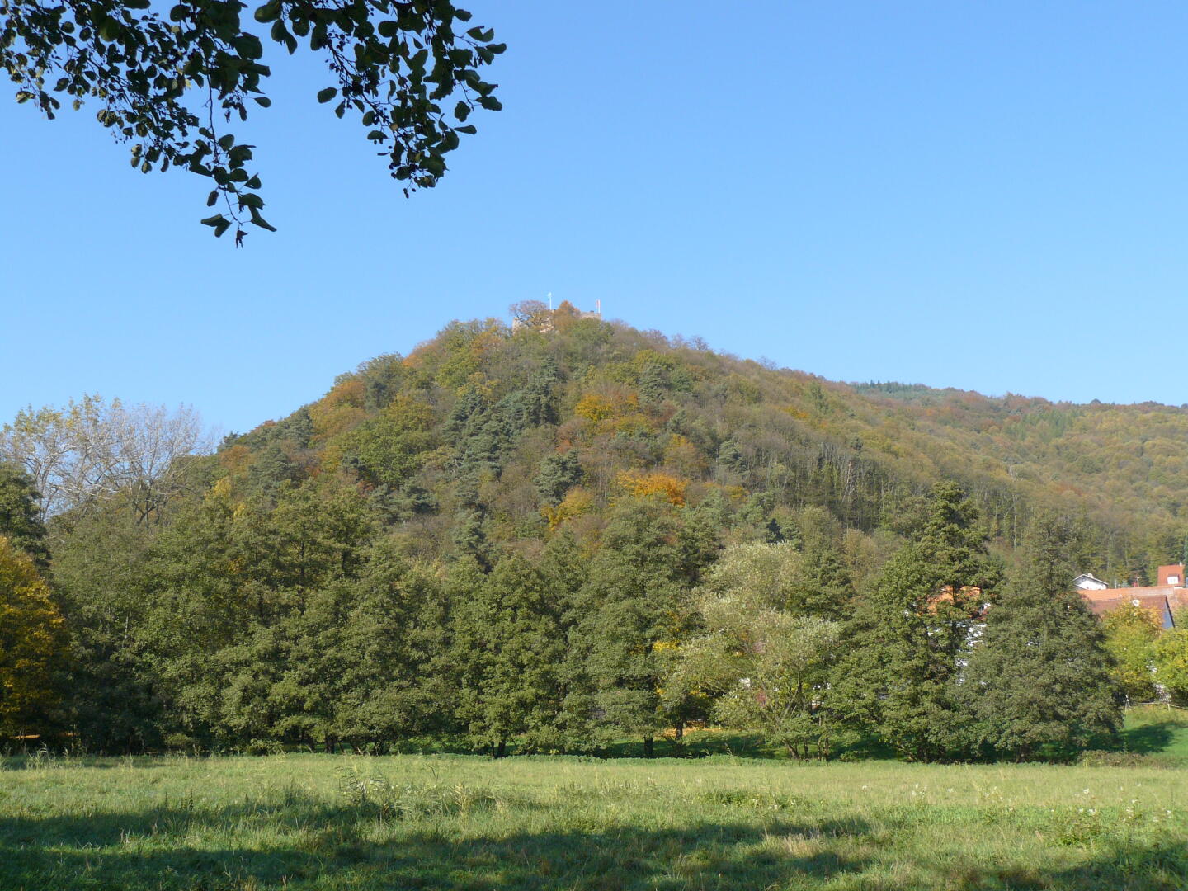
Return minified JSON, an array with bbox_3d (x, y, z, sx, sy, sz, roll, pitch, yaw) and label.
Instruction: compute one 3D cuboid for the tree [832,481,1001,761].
[{"bbox_3d":[15.560,8.300,59.643,8.150,13.400,7.330,0,-13,0],"label":"tree"}]

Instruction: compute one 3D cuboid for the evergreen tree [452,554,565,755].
[{"bbox_3d":[-4.232,10.263,61.248,5.570,9.860,5.840,0,-13,0],"label":"evergreen tree"}]

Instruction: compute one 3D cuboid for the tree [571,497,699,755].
[{"bbox_3d":[2.067,8.991,62.563,6.440,12.970,6.440,0,-13,0],"label":"tree"}]

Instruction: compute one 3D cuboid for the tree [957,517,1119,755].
[{"bbox_3d":[21.727,9.105,59.973,7.750,11.830,7.360,0,-13,0],"label":"tree"}]

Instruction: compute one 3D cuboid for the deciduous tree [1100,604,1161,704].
[{"bbox_3d":[41.093,15.989,94.814,5.200,7.810,5.200,0,-13,0],"label":"deciduous tree"}]

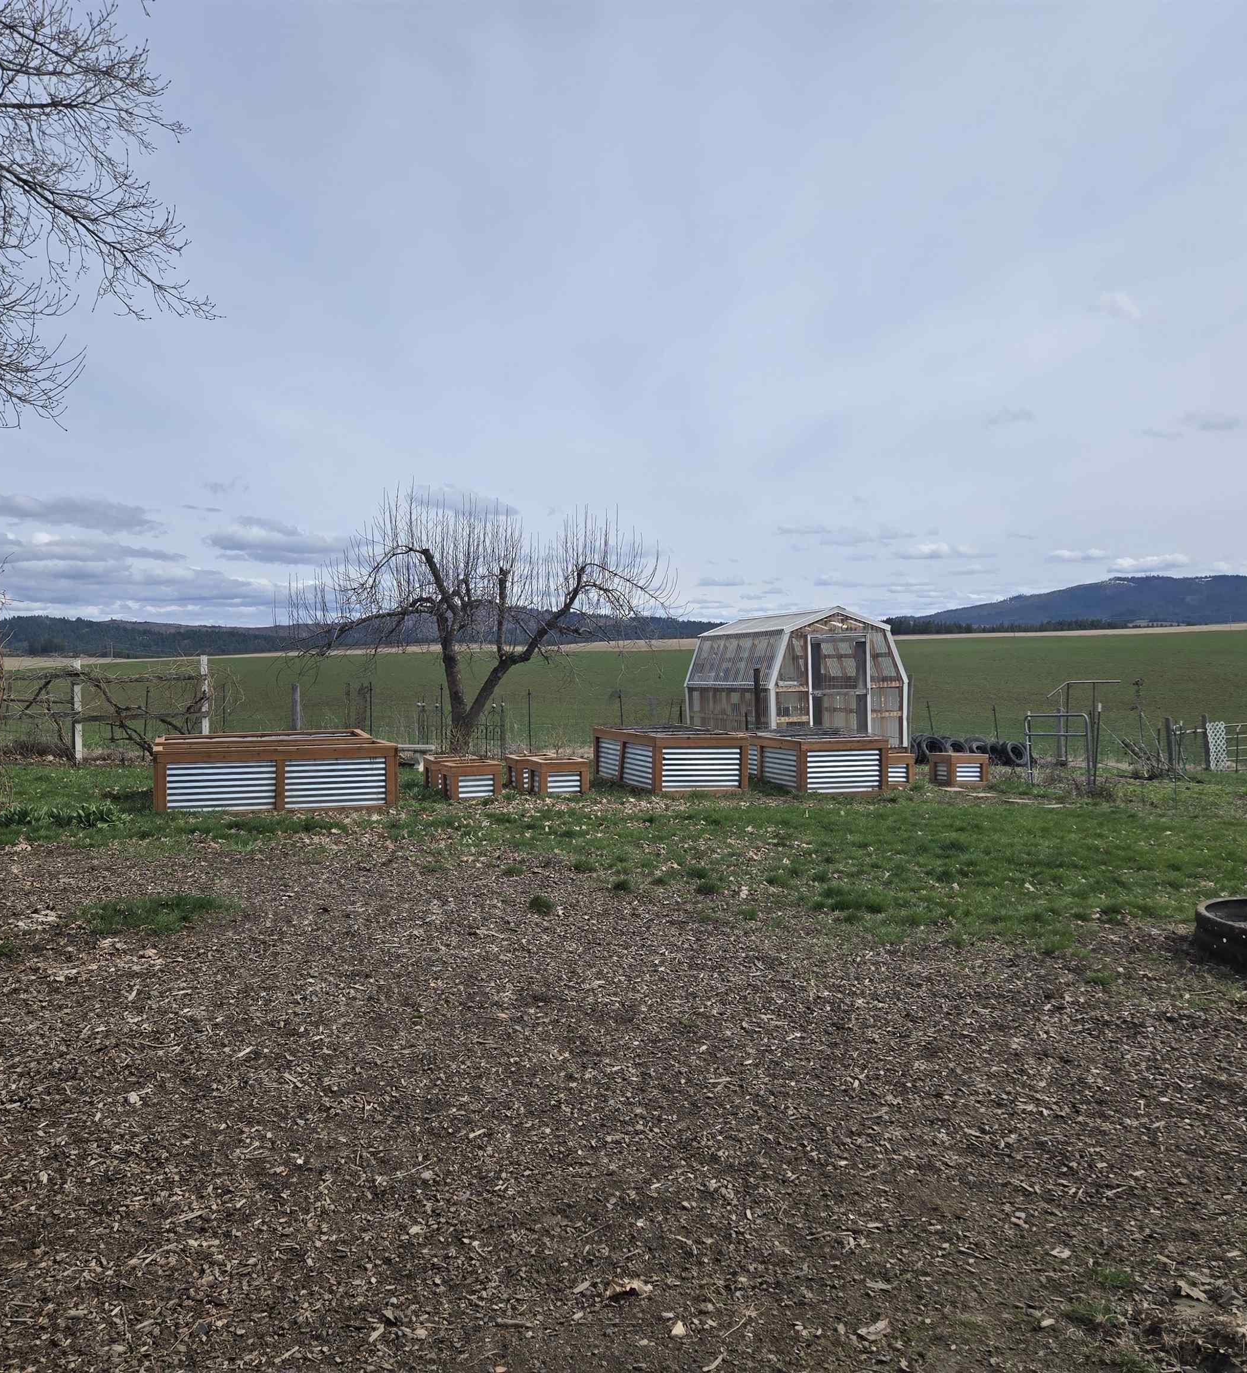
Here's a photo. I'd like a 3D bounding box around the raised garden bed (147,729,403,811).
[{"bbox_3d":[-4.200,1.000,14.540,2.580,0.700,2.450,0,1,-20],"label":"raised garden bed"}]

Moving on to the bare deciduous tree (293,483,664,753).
[{"bbox_3d":[-2.500,-1.100,21.500,6.800,4.800,6.000,0,1,0],"label":"bare deciduous tree"}]

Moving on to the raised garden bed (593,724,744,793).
[{"bbox_3d":[0.599,0.975,16.410,1.270,0.700,2.550,0,1,-19],"label":"raised garden bed"}]

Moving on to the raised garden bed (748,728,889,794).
[{"bbox_3d":[2.414,0.990,16.760,1.270,0.700,2.550,0,1,-19],"label":"raised garden bed"}]

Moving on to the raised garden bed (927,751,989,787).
[{"bbox_3d":[5.077,1.250,18.390,0.630,0.460,0.630,0,1,-15],"label":"raised garden bed"}]

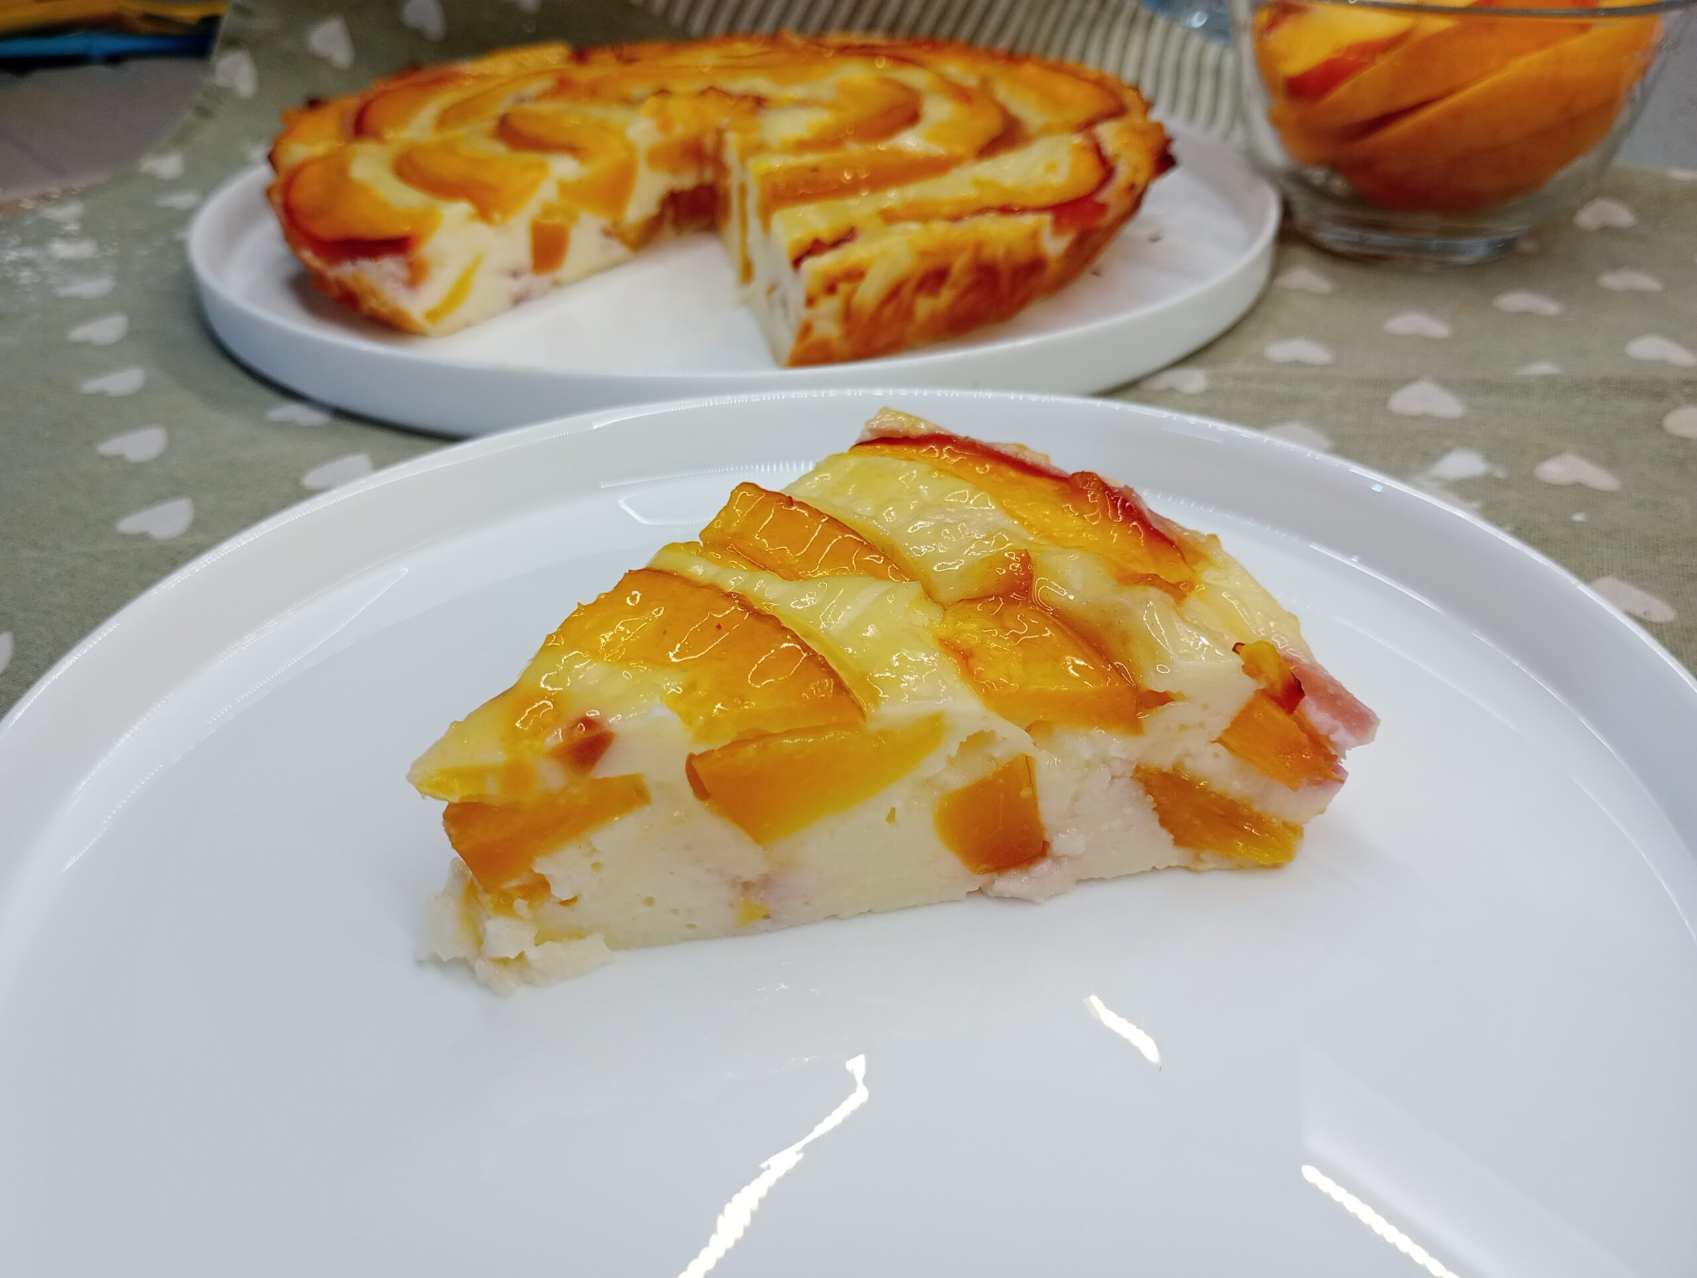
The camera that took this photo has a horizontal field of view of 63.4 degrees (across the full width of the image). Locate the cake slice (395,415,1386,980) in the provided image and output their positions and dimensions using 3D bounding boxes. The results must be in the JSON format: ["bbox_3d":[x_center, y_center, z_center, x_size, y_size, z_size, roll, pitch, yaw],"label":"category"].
[{"bbox_3d":[-0.004,0.010,0.167,0.101,0.029,0.093,-20,38,-25],"label":"cake slice"}]

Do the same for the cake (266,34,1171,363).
[{"bbox_3d":[-0.032,-0.123,0.365,0.231,0.031,0.223,8,35,14],"label":"cake"}]

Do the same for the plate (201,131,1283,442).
[{"bbox_3d":[-0.029,-0.119,0.377,0.280,0.018,0.280,-1,33,1],"label":"plate"}]

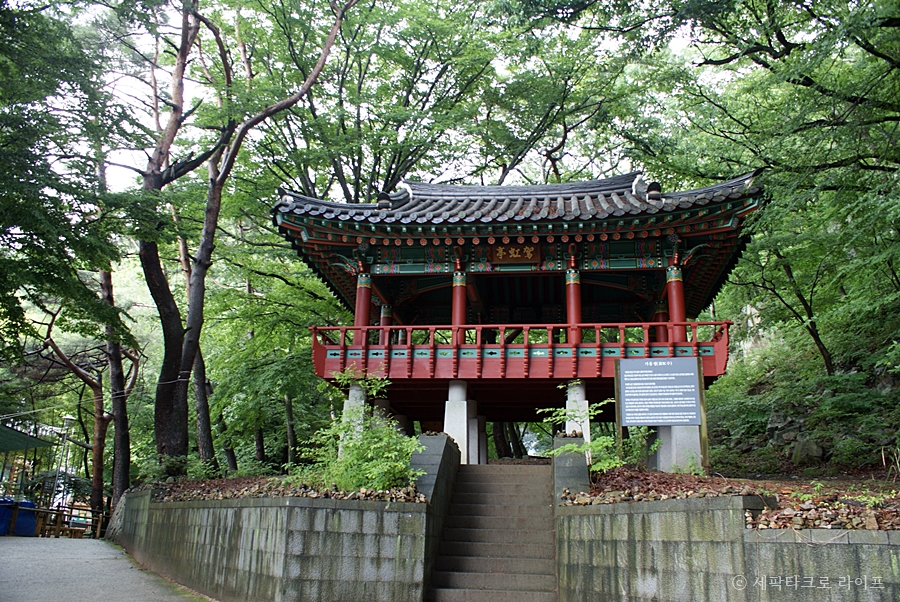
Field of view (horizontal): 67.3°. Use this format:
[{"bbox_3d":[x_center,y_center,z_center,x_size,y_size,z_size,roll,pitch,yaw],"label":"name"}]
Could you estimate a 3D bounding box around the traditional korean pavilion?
[{"bbox_3d":[1.593,0.374,15.489,9.126,7.376,6.858,-1,-20,8],"label":"traditional korean pavilion"}]

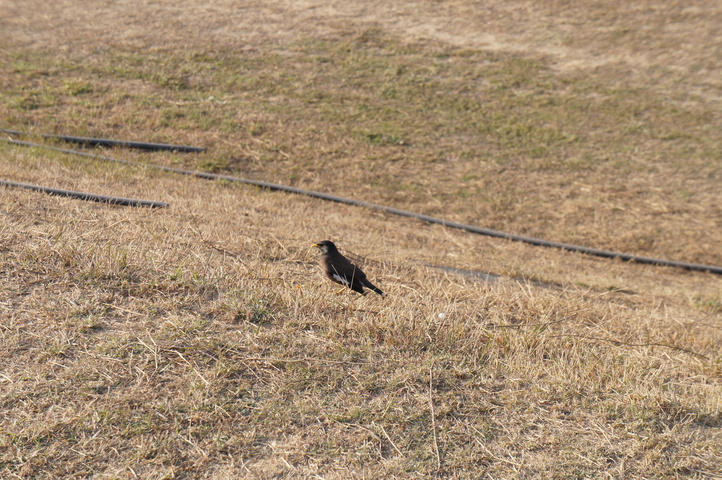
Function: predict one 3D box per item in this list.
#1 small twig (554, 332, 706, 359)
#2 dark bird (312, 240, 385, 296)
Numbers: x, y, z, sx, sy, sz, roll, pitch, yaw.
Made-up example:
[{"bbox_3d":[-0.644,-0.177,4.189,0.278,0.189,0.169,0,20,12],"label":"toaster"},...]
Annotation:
[{"bbox_3d":[0.621,0.246,3.800,0.380,0.040,0.070,3,15,12],"label":"small twig"},{"bbox_3d":[-0.030,0.072,3.950,0.175,0.142,0.075,1,15,3],"label":"dark bird"}]

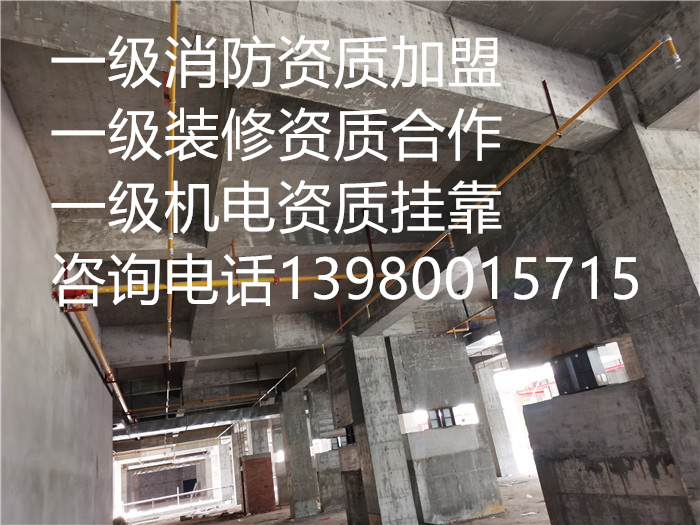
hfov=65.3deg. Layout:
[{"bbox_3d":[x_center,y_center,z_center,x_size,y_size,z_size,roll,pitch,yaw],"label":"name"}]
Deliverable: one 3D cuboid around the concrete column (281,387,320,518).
[{"bbox_3d":[-1.917,6.830,19.710,0.800,4.200,0.780,-2,-21,-20],"label":"concrete column"}]

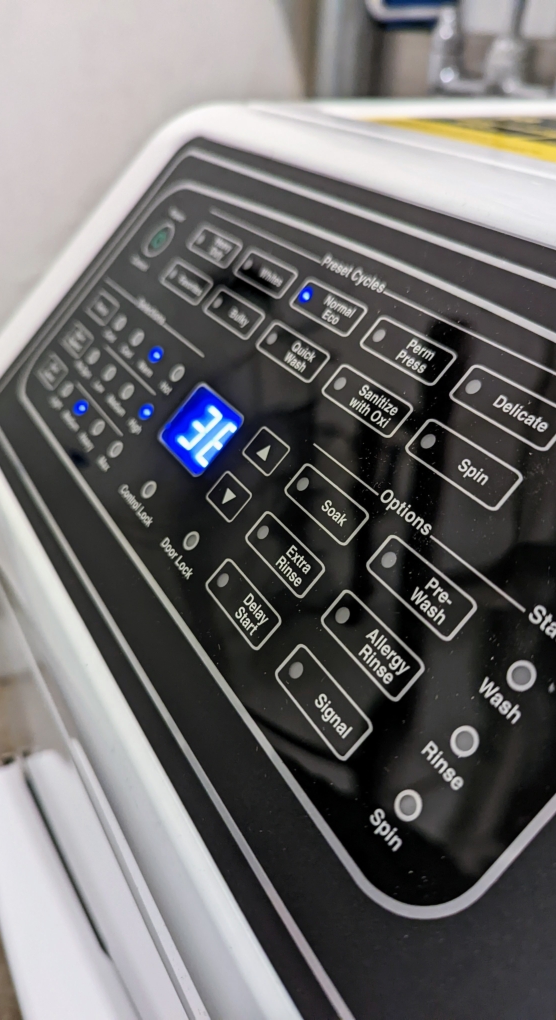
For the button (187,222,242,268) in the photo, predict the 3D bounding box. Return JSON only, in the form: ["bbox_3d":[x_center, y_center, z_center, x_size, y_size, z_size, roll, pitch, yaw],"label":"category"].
[{"bbox_3d":[-0.024,-0.099,0.265,0.011,0.003,0.032,-51,46,5],"label":"button"}]

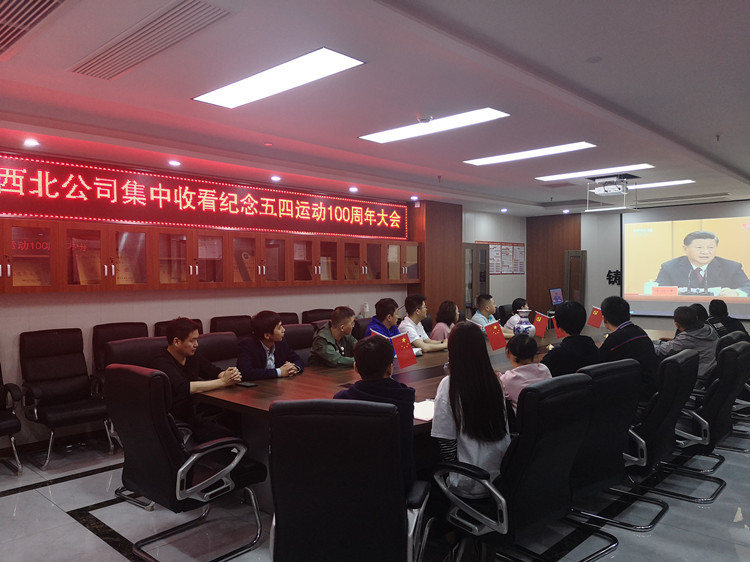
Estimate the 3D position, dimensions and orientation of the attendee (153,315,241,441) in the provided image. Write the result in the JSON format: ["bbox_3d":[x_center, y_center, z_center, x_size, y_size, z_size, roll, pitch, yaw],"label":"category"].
[{"bbox_3d":[-1.365,0.880,4.174,0.800,1.270,0.570,0,0,27],"label":"attendee"}]

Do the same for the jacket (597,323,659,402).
[{"bbox_3d":[1.646,0.602,3.913,0.520,0.660,0.420,-1,1,-38],"label":"jacket"}]

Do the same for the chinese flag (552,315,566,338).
[{"bbox_3d":[1.797,0.435,5.650,0.140,0.220,0.030,-12,0,23],"label":"chinese flag"}]

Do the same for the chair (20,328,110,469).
[{"bbox_3d":[-2.556,0.936,4.864,0.640,1.060,0.610,1,1,44],"label":"chair"}]

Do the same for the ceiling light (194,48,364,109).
[{"bbox_3d":[-0.593,-1.149,3.338,1.200,0.050,0.300,0,1,42],"label":"ceiling light"}]

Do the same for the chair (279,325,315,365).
[{"bbox_3d":[-0.523,0.929,5.082,0.640,1.060,0.610,1,1,44],"label":"chair"}]

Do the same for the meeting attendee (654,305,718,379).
[{"bbox_3d":[2.530,0.837,4.876,0.550,1.270,0.780,-1,0,-34],"label":"meeting attendee"}]

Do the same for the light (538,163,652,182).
[{"bbox_3d":[2.368,-1.194,6.385,1.220,0.050,0.290,1,1,44],"label":"light"}]

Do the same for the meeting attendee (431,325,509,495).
[{"bbox_3d":[0.450,0.843,2.950,0.460,1.290,0.660,-1,1,-30],"label":"meeting attendee"}]

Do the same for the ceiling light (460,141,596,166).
[{"bbox_3d":[1.394,-1.183,5.392,1.200,0.050,0.300,0,1,42],"label":"ceiling light"}]

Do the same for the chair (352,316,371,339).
[{"bbox_3d":[0.150,0.918,5.808,0.640,1.060,0.610,1,1,44],"label":"chair"}]

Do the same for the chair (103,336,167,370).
[{"bbox_3d":[-1.503,0.946,4.054,0.640,1.060,0.610,1,1,44],"label":"chair"}]

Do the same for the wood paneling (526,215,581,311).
[{"bbox_3d":[3.026,0.128,9.984,1.000,2.500,0.060,1,1,44],"label":"wood paneling"}]

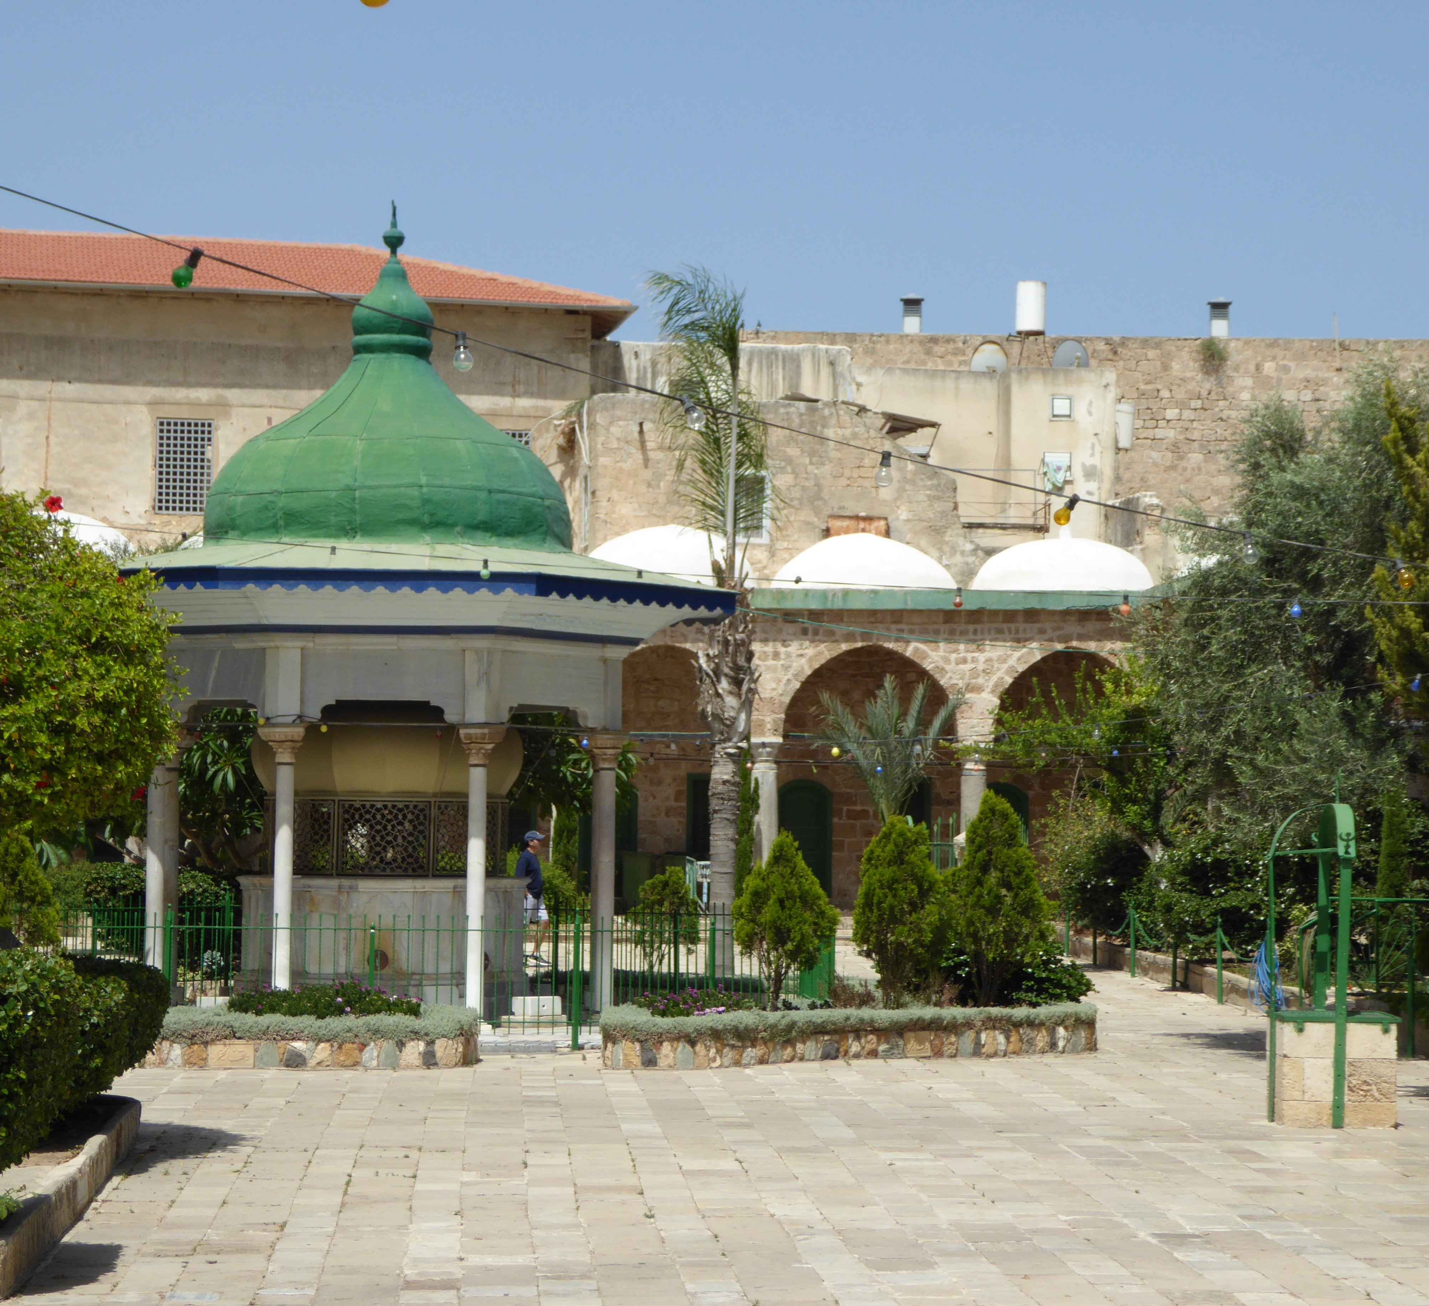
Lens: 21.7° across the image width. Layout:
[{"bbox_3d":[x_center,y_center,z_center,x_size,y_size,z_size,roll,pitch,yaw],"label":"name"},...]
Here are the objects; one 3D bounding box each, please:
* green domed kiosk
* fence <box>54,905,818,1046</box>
[{"bbox_3d":[-2.908,-0.455,32.823,6.140,7.044,6.140,1,-3,-4],"label":"green domed kiosk"},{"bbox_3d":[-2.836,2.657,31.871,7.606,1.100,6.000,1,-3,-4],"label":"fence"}]

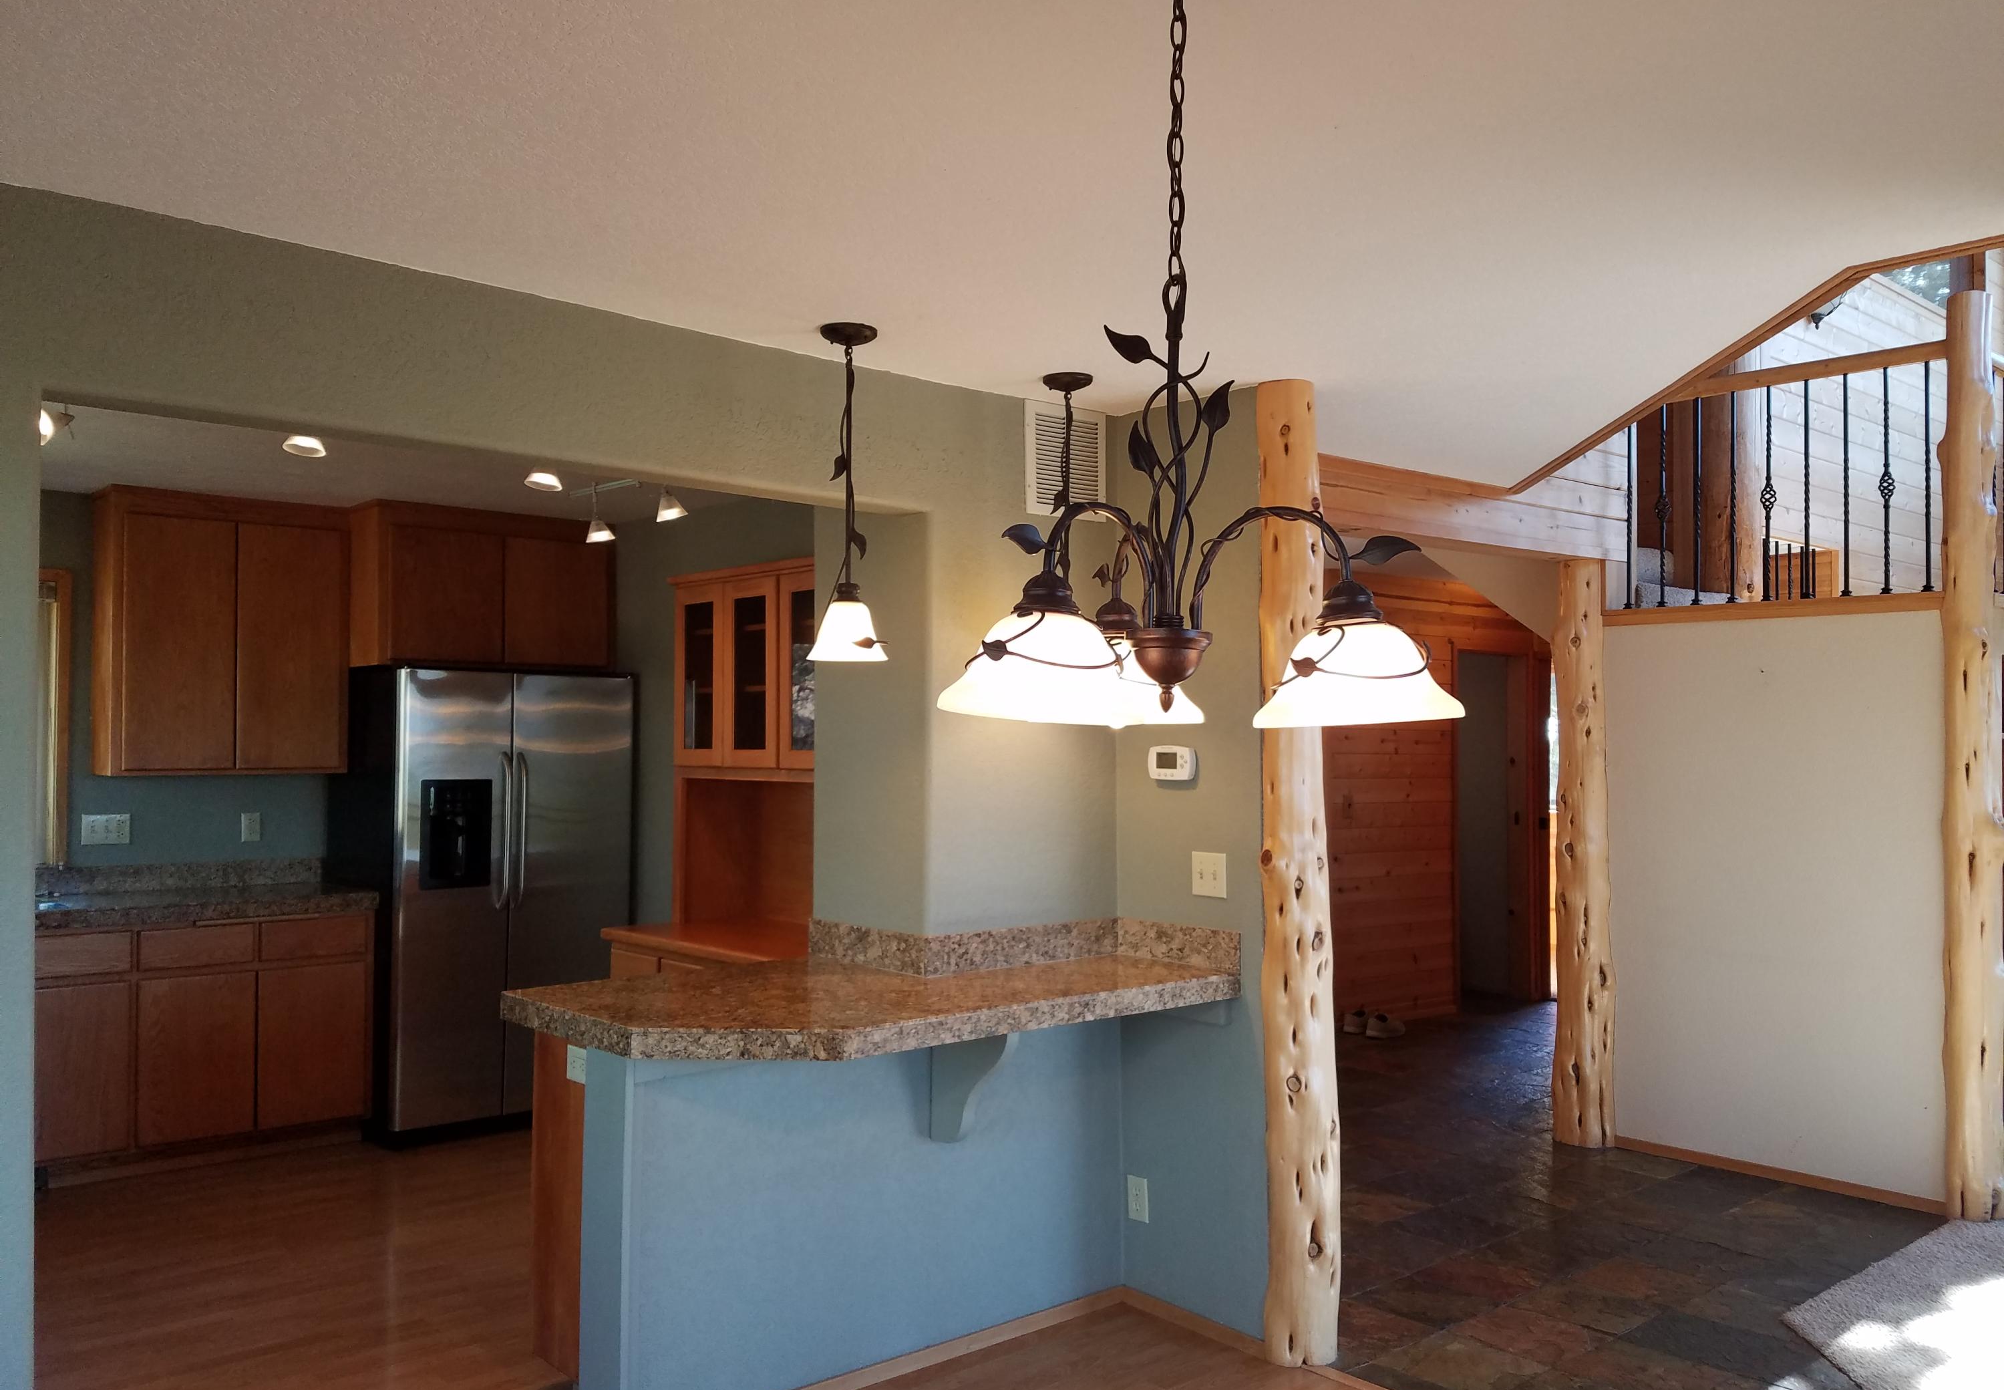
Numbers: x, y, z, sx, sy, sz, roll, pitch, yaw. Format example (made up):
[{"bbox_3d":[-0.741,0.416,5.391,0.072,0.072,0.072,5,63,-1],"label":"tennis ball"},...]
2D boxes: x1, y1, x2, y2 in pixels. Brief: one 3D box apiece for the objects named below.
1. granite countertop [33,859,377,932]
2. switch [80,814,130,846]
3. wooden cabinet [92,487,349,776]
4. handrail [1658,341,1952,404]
[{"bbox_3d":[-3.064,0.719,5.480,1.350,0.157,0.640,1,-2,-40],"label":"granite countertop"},{"bbox_3d":[-3.359,0.506,5.647,0.162,0.114,0.012,1,-2,-40],"label":"switch"},{"bbox_3d":[-2.975,-0.222,5.754,0.820,1.040,0.330,2,-2,-42],"label":"wooden cabinet"},{"bbox_3d":[2.770,-1.139,5.400,0.065,0.067,1.100,2,-2,-42],"label":"handrail"}]

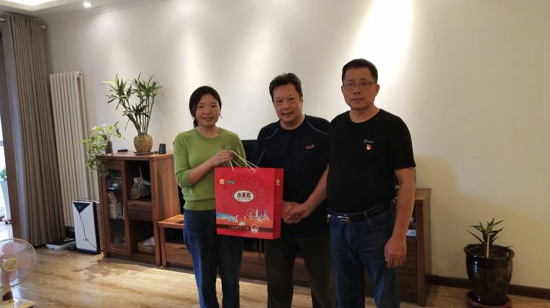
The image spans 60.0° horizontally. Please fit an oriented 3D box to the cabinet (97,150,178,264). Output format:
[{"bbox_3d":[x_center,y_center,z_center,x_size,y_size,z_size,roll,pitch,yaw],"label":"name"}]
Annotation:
[{"bbox_3d":[-1.403,0.557,4.990,0.769,1.068,0.397,0,5,28],"label":"cabinet"}]

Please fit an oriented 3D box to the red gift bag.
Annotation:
[{"bbox_3d":[-0.144,0.264,2.611,0.362,0.372,0.094,0,0,27],"label":"red gift bag"}]

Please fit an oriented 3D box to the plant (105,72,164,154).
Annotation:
[{"bbox_3d":[-1.440,-0.428,4.918,0.566,0.854,0.477,-3,4,-16],"label":"plant"}]

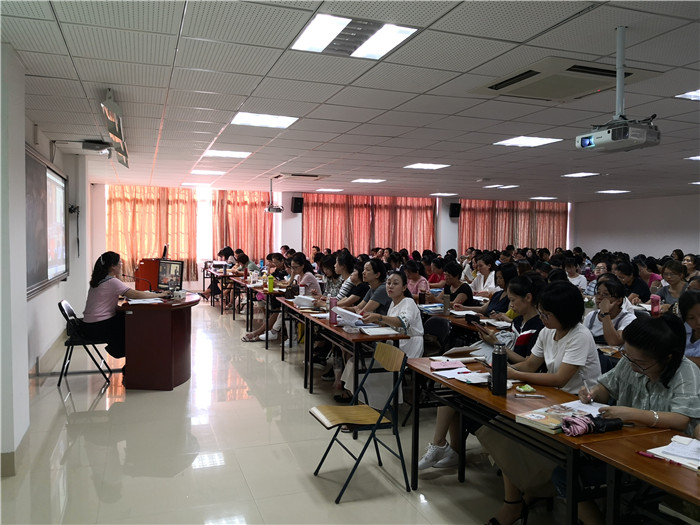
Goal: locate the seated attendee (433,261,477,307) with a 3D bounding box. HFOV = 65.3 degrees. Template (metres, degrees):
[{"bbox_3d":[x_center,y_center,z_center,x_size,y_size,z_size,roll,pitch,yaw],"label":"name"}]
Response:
[{"bbox_3d":[1.060,0.598,5.516,0.700,1.220,0.500,-1,3,-21],"label":"seated attendee"}]

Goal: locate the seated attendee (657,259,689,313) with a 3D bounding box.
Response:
[{"bbox_3d":[3.292,0.601,5.582,0.660,1.230,0.500,-1,3,-21],"label":"seated attendee"}]

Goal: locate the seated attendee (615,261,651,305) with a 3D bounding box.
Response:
[{"bbox_3d":[3.171,0.607,6.105,0.720,1.220,0.480,-1,3,-21],"label":"seated attendee"}]

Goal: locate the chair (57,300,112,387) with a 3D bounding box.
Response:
[{"bbox_3d":[-2.738,0.810,5.667,0.500,0.810,0.450,-1,3,-21],"label":"chair"}]

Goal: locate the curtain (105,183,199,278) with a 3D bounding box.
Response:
[{"bbox_3d":[-4.461,-0.642,12.302,1.940,2.140,0.180,-1,3,-21],"label":"curtain"}]

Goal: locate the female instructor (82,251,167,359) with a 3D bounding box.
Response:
[{"bbox_3d":[-2.317,0.538,5.677,0.800,1.290,0.520,-1,3,-21],"label":"female instructor"}]

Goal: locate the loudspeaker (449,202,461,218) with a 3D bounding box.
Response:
[{"bbox_3d":[2.857,-1.409,14.883,0.280,0.390,0.250,-1,3,-21],"label":"loudspeaker"}]

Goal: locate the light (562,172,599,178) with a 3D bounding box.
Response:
[{"bbox_3d":[4.161,-1.587,9.824,0.570,0.070,0.570,-1,3,-21],"label":"light"}]

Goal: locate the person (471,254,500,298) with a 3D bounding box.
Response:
[{"bbox_3d":[1.718,0.539,6.940,0.720,1.270,0.480,-1,3,-21],"label":"person"}]

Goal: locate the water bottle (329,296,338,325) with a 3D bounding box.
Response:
[{"bbox_3d":[-0.140,0.415,4.707,0.066,0.235,0.066,-1,3,-21],"label":"water bottle"}]

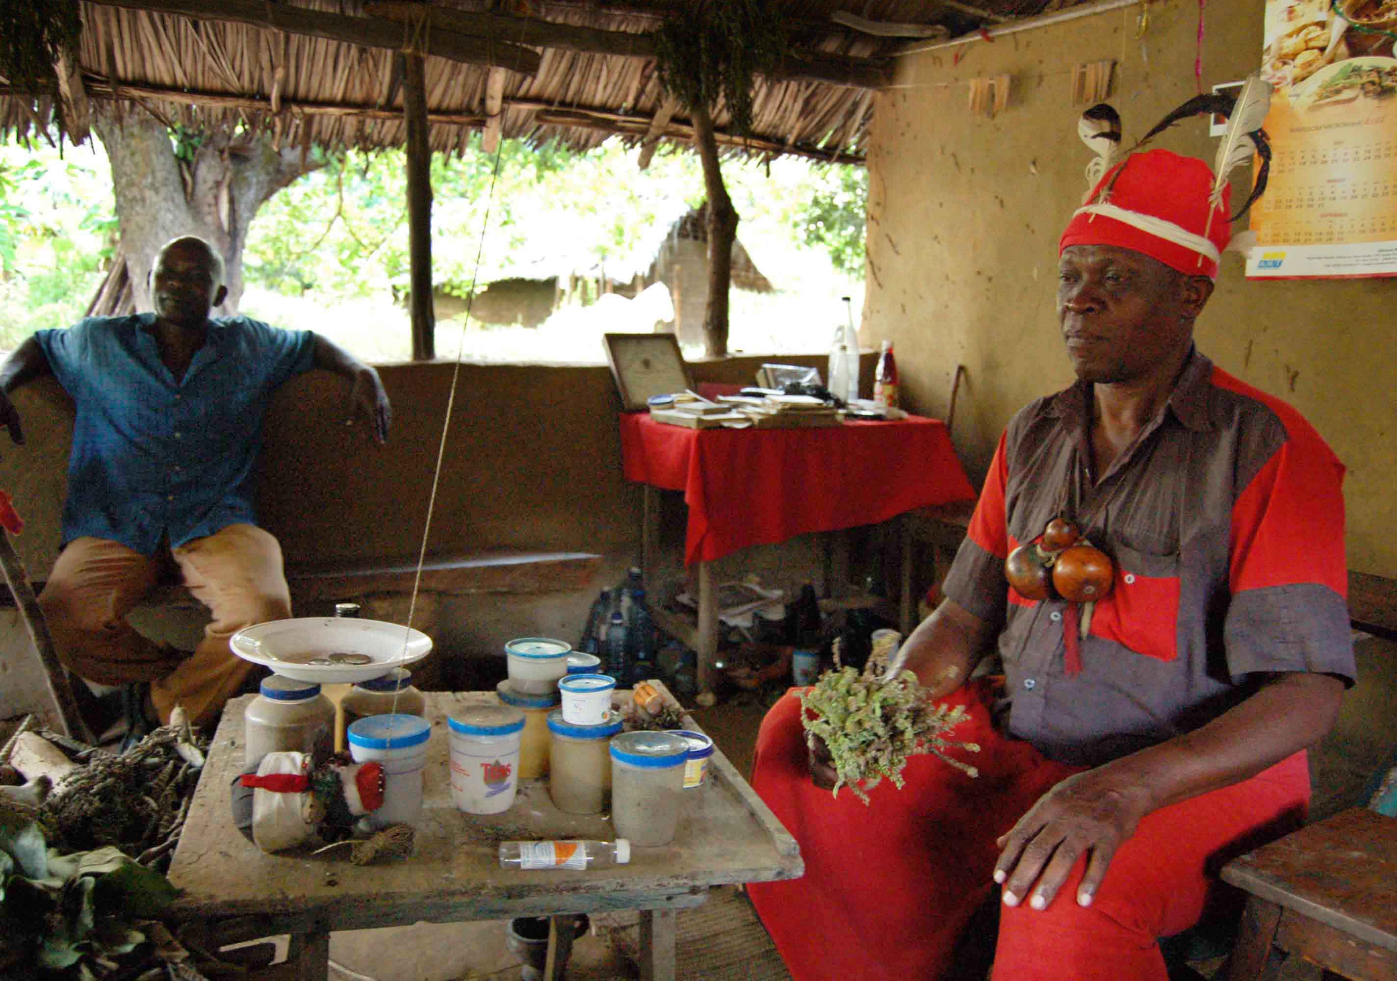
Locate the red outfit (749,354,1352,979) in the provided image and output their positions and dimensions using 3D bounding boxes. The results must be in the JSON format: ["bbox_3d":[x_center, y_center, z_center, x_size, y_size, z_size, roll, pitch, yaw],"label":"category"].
[{"bbox_3d":[0.370,0.294,1.370,0.620,0.920,0.680,-4,7,-32],"label":"red outfit"}]

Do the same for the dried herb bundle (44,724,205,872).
[{"bbox_3d":[-0.745,0.395,1.430,0.210,0.140,0.220,0,6,0],"label":"dried herb bundle"}]

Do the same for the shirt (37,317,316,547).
[{"bbox_3d":[-1.330,-0.155,2.800,0.700,0.590,0.300,-3,1,-23],"label":"shirt"}]

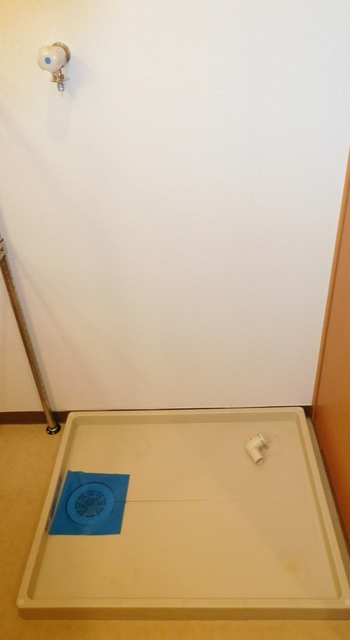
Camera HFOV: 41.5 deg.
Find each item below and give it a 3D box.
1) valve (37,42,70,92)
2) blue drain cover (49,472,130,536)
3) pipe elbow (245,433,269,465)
[{"bbox_3d":[-0.251,-0.539,0.983,0.050,0.091,0.102,-2,34,3],"label":"valve"},{"bbox_3d":[-0.246,0.538,1.375,0.203,0.010,0.207,-2,34,3],"label":"blue drain cover"},{"bbox_3d":[0.268,0.411,1.477,0.068,0.043,0.082,-16,36,-17],"label":"pipe elbow"}]

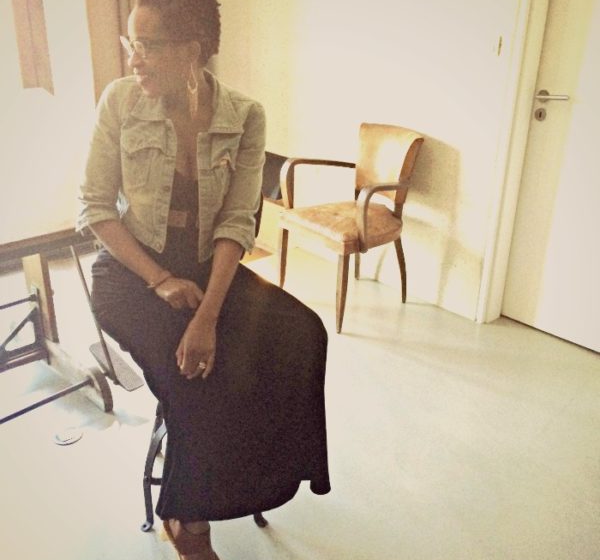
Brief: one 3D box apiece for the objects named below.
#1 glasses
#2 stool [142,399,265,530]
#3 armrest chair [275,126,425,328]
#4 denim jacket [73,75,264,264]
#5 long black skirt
[{"bbox_3d":[-0.330,-0.540,1.599,0.140,0.048,0.140,-23,32,-33],"label":"glasses"},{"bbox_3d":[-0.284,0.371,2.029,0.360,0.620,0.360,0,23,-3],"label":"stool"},{"bbox_3d":[0.234,-0.268,3.322,0.520,0.810,0.540,-13,27,-31],"label":"armrest chair"},{"bbox_3d":[-0.305,-0.295,1.741,0.450,0.450,0.280,-4,24,-12],"label":"denim jacket"},{"bbox_3d":[-0.221,0.261,1.883,0.440,0.680,0.550,-10,26,-25],"label":"long black skirt"}]

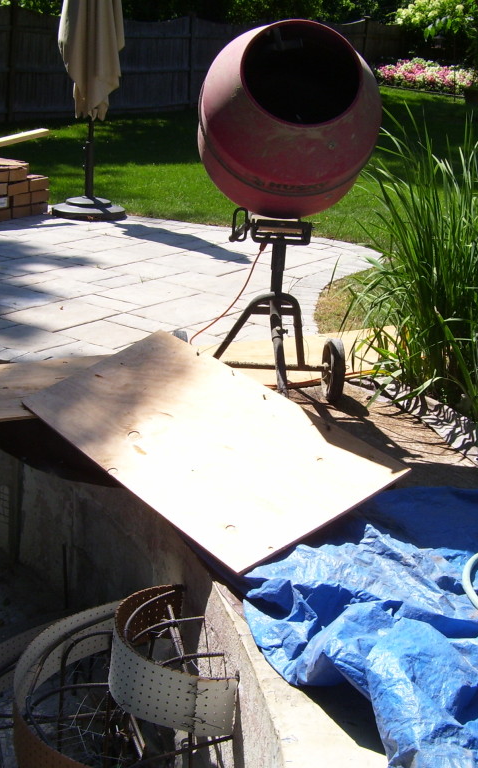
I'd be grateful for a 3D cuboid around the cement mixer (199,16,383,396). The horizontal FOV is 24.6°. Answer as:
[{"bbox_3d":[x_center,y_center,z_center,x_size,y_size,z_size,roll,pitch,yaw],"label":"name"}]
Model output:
[{"bbox_3d":[0.135,-0.572,3.951,0.680,1.400,0.820,2,18,-3],"label":"cement mixer"}]

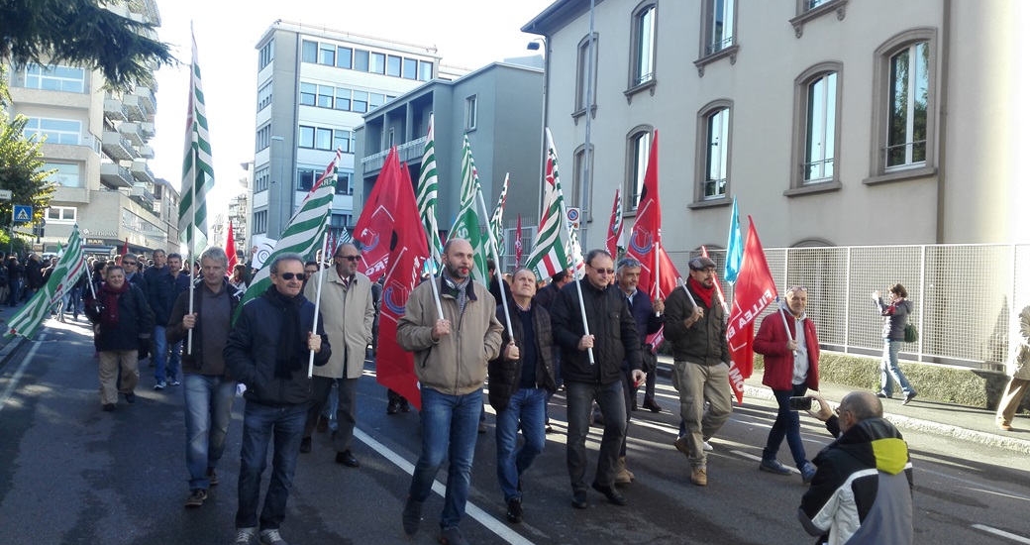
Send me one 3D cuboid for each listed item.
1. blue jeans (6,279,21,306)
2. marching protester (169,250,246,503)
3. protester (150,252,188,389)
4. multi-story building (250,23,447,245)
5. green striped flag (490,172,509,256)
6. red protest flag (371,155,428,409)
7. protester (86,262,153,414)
[{"bbox_3d":[-16.406,0.664,25.000,0.360,0.910,0.380,2,0,-29],"label":"blue jeans"},{"bbox_3d":[-2.173,0.685,5.371,0.550,1.726,0.500,2,0,-26],"label":"marching protester"},{"bbox_3d":[-4.482,0.605,9.949,0.530,1.742,0.420,2,0,-27],"label":"protester"},{"bbox_3d":[-14.122,-8.682,66.089,13.900,20.000,8.500,2,0,-29],"label":"multi-story building"},{"bbox_3d":[-0.188,-0.656,8.800,0.280,1.000,0.250,2,0,-10],"label":"green striped flag"},{"bbox_3d":[-0.700,0.078,4.800,0.240,1.620,0.530,2,0,-37],"label":"red protest flag"},{"bbox_3d":[-4.555,0.755,8.800,0.680,1.660,0.520,2,0,-26],"label":"protester"}]

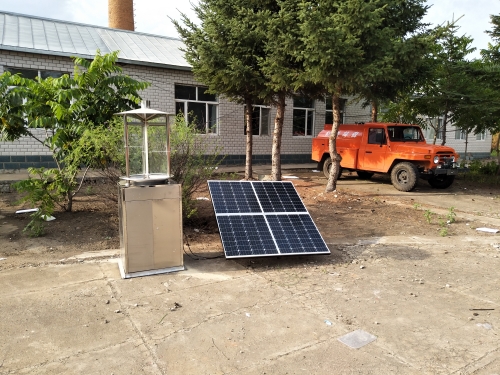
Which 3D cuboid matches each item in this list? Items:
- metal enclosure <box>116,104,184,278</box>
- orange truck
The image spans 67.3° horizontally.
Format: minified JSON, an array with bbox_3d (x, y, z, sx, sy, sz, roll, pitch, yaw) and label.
[{"bbox_3d":[-1.177,-0.009,4.332,0.685,1.887,0.655,-3,7,-26],"label":"metal enclosure"},{"bbox_3d":[3.959,-1.004,11.347,1.700,1.830,4.640,-3,8,-26],"label":"orange truck"}]

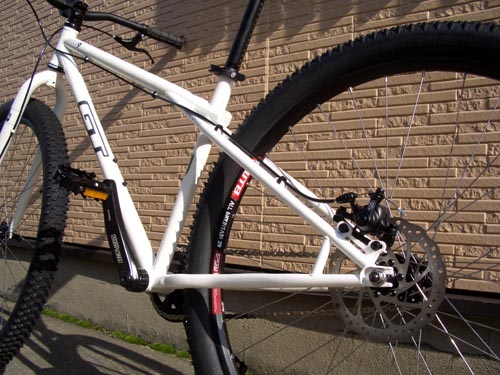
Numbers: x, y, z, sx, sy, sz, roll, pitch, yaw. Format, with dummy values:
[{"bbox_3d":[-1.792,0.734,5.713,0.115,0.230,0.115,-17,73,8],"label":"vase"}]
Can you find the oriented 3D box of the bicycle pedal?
[{"bbox_3d":[-0.300,-0.008,0.914,0.065,0.027,0.090,31,7,35],"label":"bicycle pedal"}]

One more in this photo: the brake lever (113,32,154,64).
[{"bbox_3d":[-0.322,-0.418,1.474,0.072,0.030,0.154,-39,-42,25],"label":"brake lever"}]

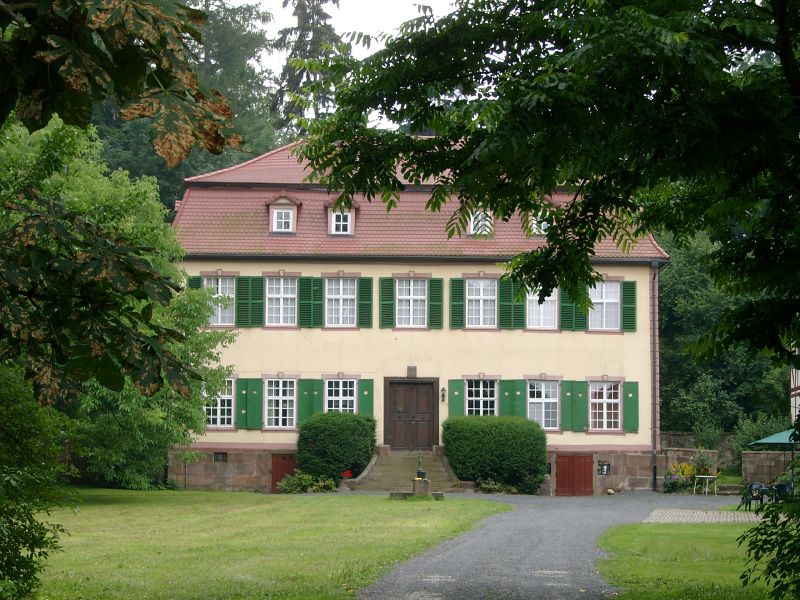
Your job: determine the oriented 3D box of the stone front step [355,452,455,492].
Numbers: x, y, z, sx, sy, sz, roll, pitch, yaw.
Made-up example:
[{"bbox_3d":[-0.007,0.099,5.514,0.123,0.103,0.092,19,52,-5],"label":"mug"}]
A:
[{"bbox_3d":[0.164,5.958,75.690,3.703,1.434,2.600,1,-4,-3],"label":"stone front step"}]

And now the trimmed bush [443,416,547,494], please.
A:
[{"bbox_3d":[3.302,5.434,75.918,3.645,2.719,2.100,1,-4,-3],"label":"trimmed bush"}]

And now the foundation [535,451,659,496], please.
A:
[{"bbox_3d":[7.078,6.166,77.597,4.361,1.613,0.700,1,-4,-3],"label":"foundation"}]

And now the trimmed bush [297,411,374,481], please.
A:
[{"bbox_3d":[-2.212,5.191,75.683,2.786,2.537,2.100,1,-4,-3],"label":"trimmed bush"}]

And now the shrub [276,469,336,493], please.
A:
[{"bbox_3d":[-3.205,6.221,74.466,2.055,0.752,1.100,1,-4,-3],"label":"shrub"}]

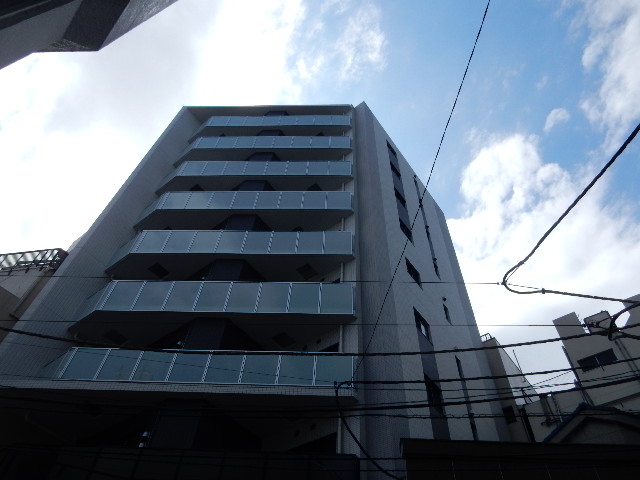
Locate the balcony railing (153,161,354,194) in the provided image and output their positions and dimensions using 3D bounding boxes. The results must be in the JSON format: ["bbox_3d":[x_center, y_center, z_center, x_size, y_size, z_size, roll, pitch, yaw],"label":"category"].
[{"bbox_3d":[-3.091,-3.003,21.968,9.345,1.412,0.957,0,-53,3],"label":"balcony railing"}]

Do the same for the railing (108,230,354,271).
[{"bbox_3d":[-3.372,0.427,17.374,9.345,1.412,0.957,0,-53,3],"label":"railing"}]

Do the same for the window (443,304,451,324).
[{"bbox_3d":[5.514,3.284,20.098,0.141,0.906,0.473,-31,-61,23],"label":"window"}]

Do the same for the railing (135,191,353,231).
[{"bbox_3d":[-3.232,-1.289,19.672,9.345,1.412,0.957,0,-53,3],"label":"railing"}]

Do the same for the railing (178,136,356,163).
[{"bbox_3d":[-2.951,-4.718,24.264,9.345,1.412,0.957,0,-53,3],"label":"railing"}]

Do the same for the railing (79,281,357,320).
[{"bbox_3d":[-3.512,2.144,15.076,9.345,1.412,0.957,0,-53,3],"label":"railing"}]

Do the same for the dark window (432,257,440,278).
[{"bbox_3d":[5.640,1.537,22.403,0.141,0.876,0.463,-31,-61,23],"label":"dark window"}]

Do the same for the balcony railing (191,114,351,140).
[{"bbox_3d":[-2.811,-6.433,26.560,9.345,1.412,0.957,0,-53,3],"label":"balcony railing"}]

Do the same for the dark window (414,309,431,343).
[{"bbox_3d":[3.680,3.125,16.625,0.141,0.957,1.168,-31,-61,23],"label":"dark window"}]

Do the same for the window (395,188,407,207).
[{"bbox_3d":[4.090,-2.049,23.526,0.141,0.886,1.128,-31,-61,23],"label":"window"}]

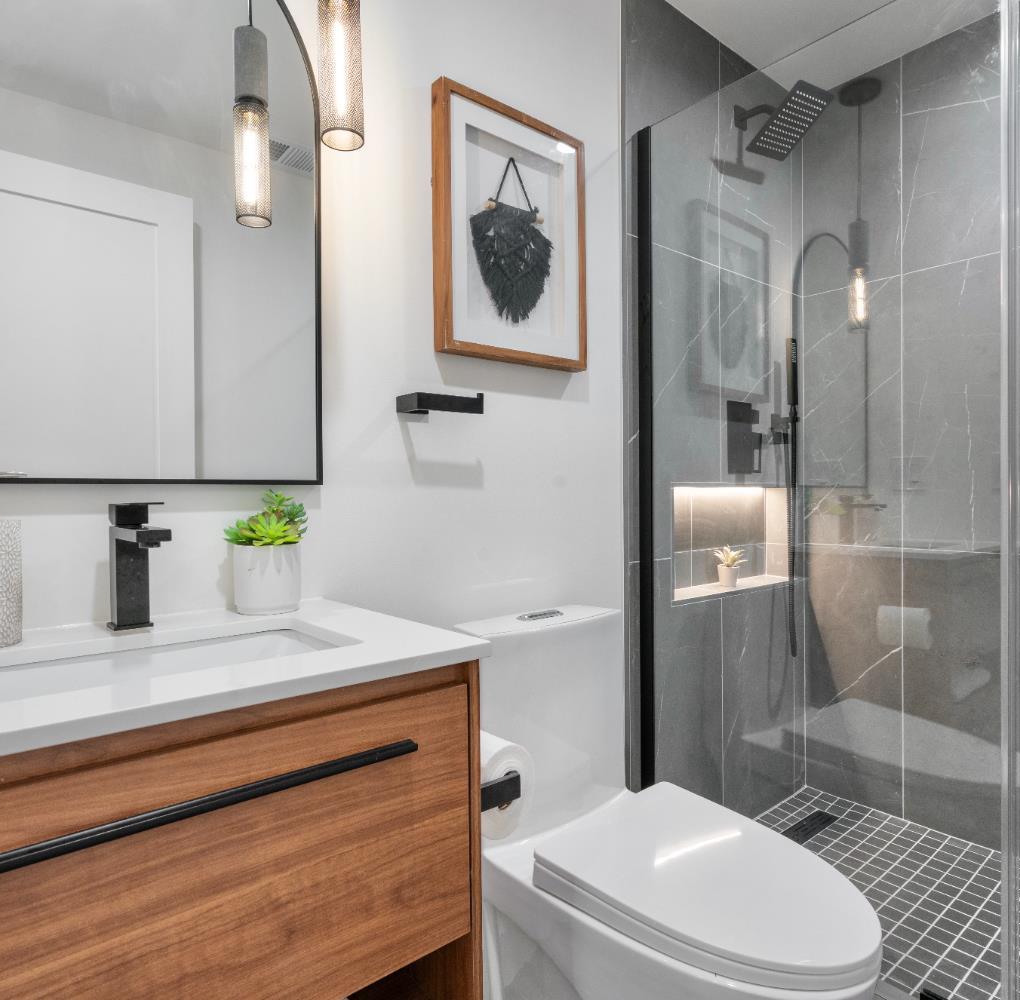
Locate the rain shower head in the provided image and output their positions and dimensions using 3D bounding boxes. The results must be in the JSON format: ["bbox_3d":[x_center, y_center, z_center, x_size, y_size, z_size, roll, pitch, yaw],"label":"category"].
[{"bbox_3d":[0.777,-1.069,1.901,0.205,0.168,0.221,-1,1,-40],"label":"rain shower head"}]

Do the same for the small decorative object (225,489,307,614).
[{"bbox_3d":[-0.371,0.076,1.021,0.111,0.185,0.106,-1,1,-40],"label":"small decorative object"}]

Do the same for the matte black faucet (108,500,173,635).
[{"bbox_3d":[-0.482,0.087,0.866,0.049,0.168,0.148,-1,1,-40],"label":"matte black faucet"}]

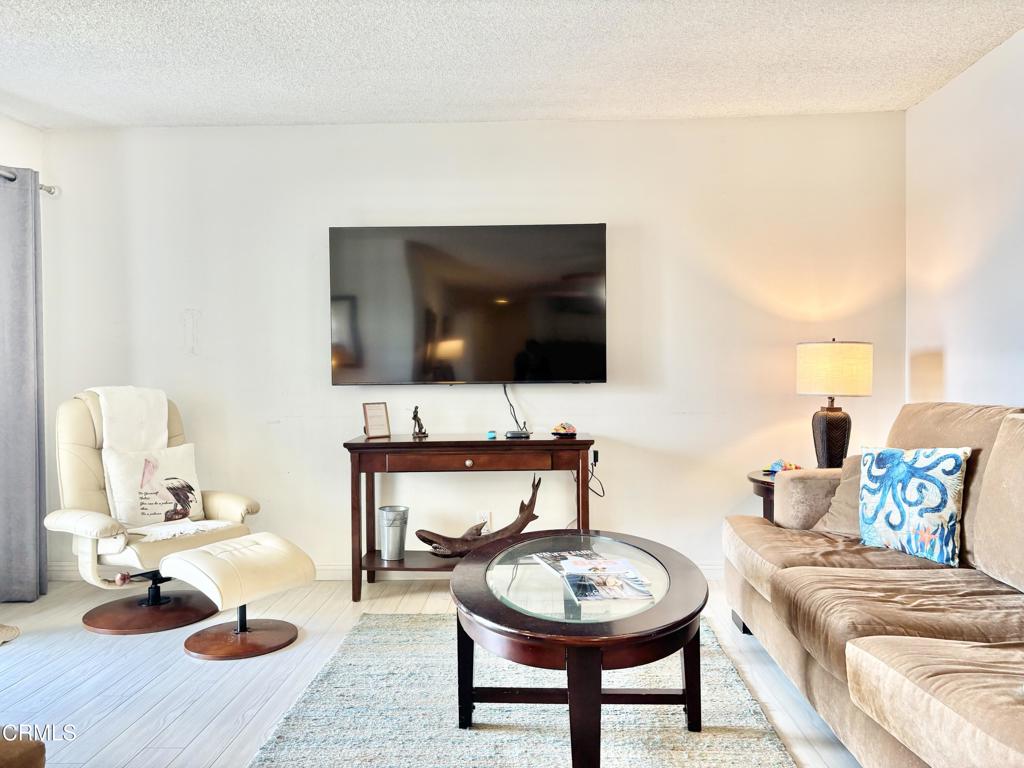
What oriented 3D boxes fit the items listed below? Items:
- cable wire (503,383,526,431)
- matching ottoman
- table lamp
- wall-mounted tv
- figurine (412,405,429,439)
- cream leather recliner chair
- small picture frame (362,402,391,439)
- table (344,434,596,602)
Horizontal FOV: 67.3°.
[{"bbox_3d":[0.021,0.105,3.964,0.115,0.250,0.150,0,1,2],"label":"cable wire"},{"bbox_3d":[-1.136,0.860,3.195,0.440,0.420,0.500,0,1,32],"label":"matching ottoman"},{"bbox_3d":[1.567,0.106,3.730,0.355,0.660,0.355,0,1,2],"label":"table lamp"},{"bbox_3d":[-0.231,-0.417,4.054,1.447,0.830,0.060,0,1,2],"label":"wall-mounted tv"},{"bbox_3d":[-0.466,0.191,3.925,0.070,0.165,0.065,0,1,42],"label":"figurine"},{"bbox_3d":[-1.673,0.546,3.579,0.790,1.050,0.800,0,1,31],"label":"cream leather recliner chair"},{"bbox_3d":[-0.691,0.183,3.929,0.128,0.178,0.075,-1,1,-28],"label":"small picture frame"},{"bbox_3d":[-0.195,0.661,3.889,1.215,0.787,0.390,0,1,2],"label":"table"}]

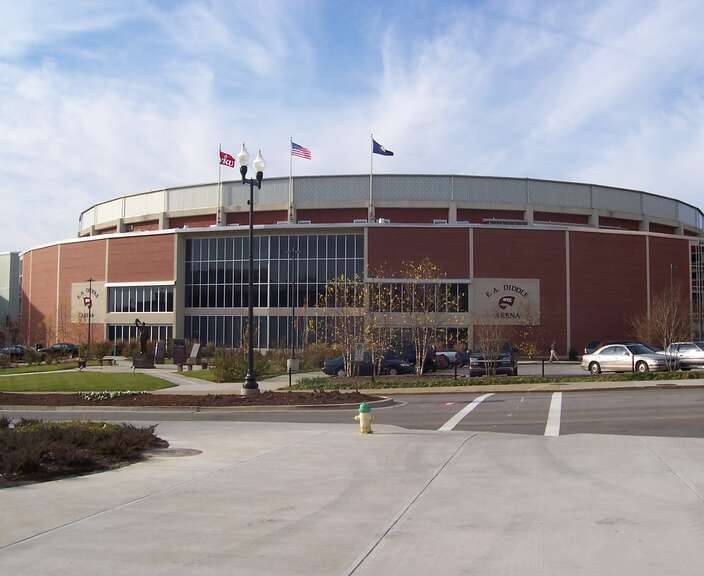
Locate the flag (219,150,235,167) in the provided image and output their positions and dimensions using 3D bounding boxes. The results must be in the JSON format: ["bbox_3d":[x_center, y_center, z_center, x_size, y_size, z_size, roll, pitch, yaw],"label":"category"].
[{"bbox_3d":[-14.702,-15.090,96.399,1.750,1.750,0.350,0,-3,6],"label":"flag"}]

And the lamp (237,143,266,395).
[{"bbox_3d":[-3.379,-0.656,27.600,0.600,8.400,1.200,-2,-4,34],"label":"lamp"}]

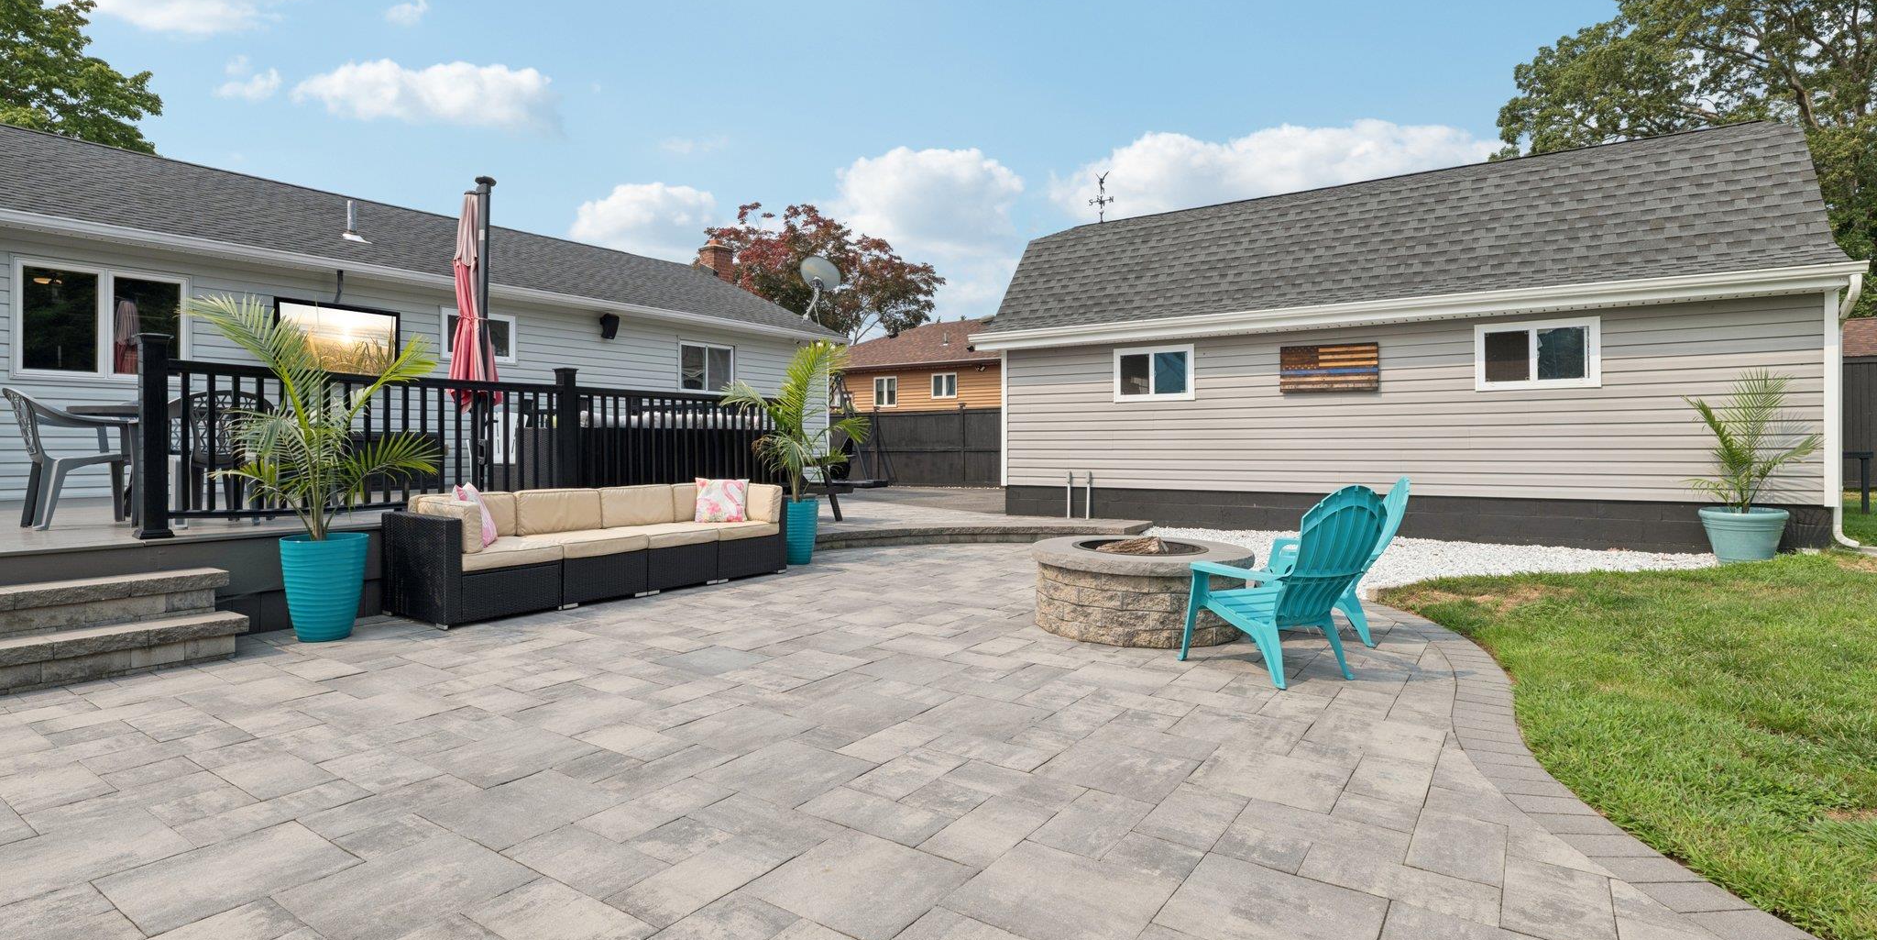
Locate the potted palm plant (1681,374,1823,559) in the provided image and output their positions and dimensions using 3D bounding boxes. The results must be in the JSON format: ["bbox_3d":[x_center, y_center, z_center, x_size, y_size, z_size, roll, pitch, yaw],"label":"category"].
[{"bbox_3d":[7.230,-0.054,7.871,0.950,1.690,0.920,1,1,31],"label":"potted palm plant"}]

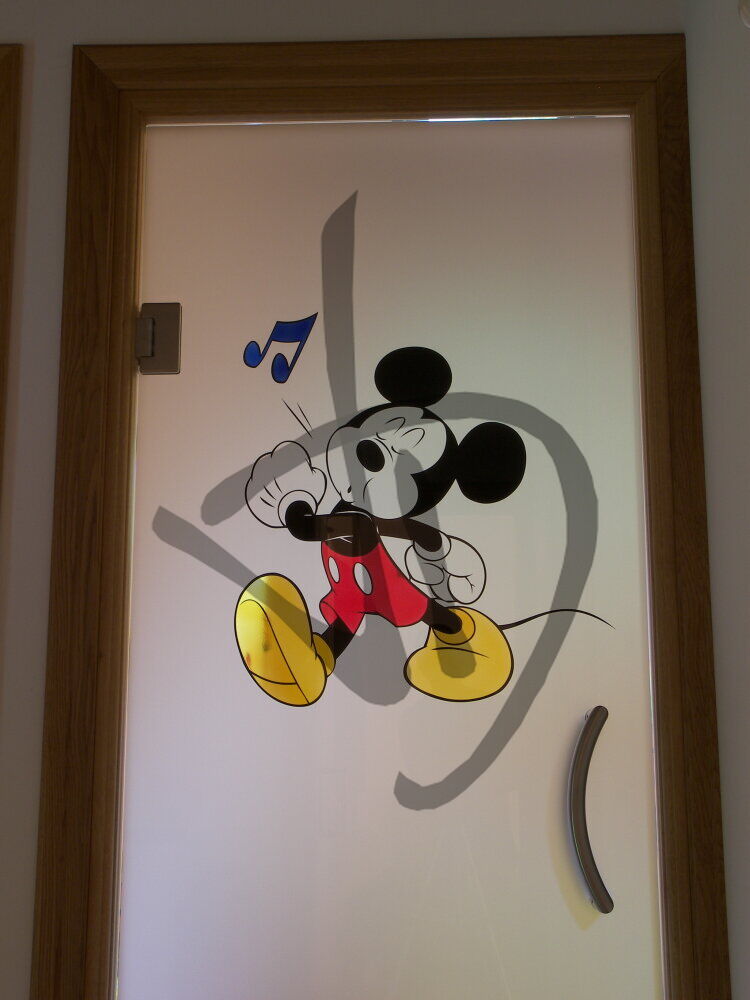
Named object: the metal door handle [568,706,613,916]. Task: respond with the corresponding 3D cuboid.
[{"bbox_3d":[0.259,0.374,1.824,0.051,0.245,0.060,0,-12,2],"label":"metal door handle"}]

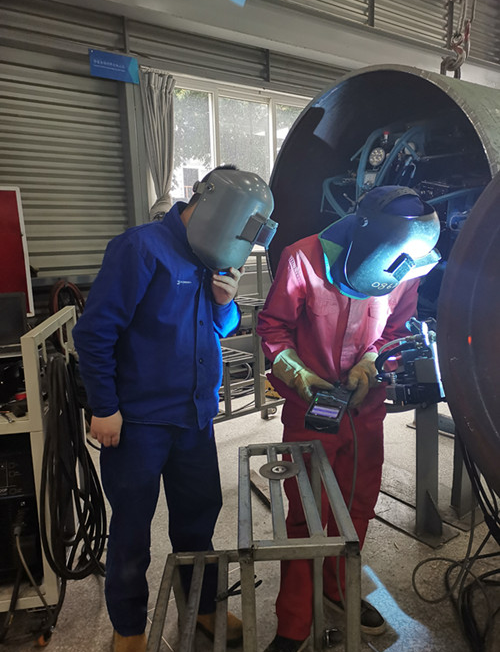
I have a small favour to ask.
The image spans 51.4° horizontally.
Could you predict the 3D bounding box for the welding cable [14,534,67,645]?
[{"bbox_3d":[-0.734,0.916,1.820,0.170,0.390,0.150,-2,10,0],"label":"welding cable"}]

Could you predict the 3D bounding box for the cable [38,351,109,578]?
[{"bbox_3d":[-0.642,0.507,1.890,0.180,0.840,0.300,-3,10,-6],"label":"cable"}]

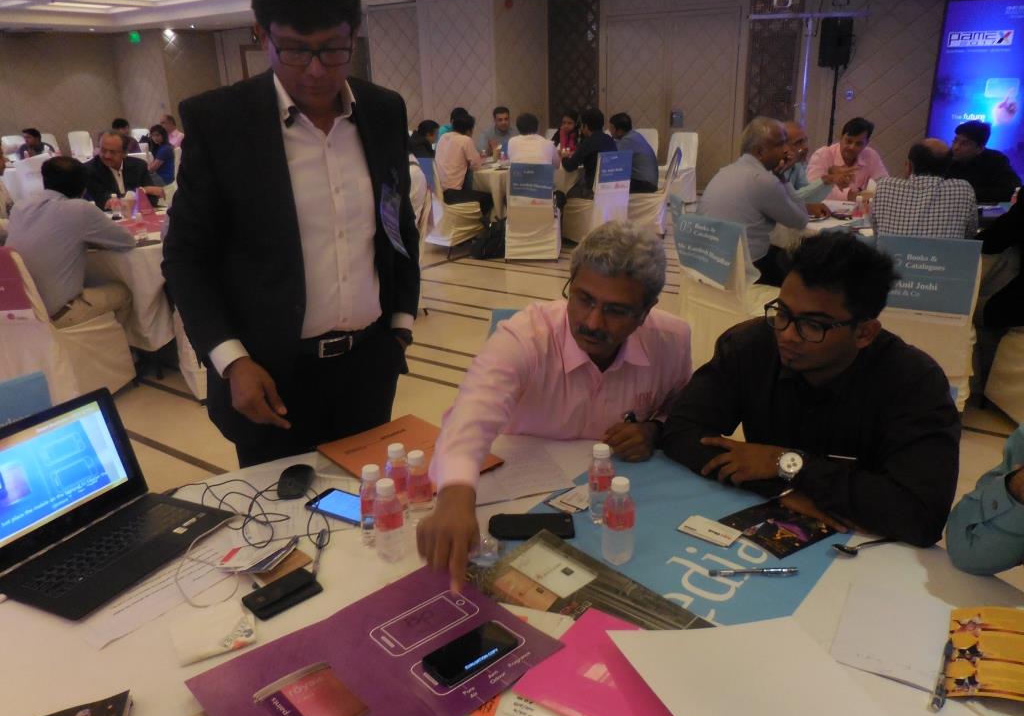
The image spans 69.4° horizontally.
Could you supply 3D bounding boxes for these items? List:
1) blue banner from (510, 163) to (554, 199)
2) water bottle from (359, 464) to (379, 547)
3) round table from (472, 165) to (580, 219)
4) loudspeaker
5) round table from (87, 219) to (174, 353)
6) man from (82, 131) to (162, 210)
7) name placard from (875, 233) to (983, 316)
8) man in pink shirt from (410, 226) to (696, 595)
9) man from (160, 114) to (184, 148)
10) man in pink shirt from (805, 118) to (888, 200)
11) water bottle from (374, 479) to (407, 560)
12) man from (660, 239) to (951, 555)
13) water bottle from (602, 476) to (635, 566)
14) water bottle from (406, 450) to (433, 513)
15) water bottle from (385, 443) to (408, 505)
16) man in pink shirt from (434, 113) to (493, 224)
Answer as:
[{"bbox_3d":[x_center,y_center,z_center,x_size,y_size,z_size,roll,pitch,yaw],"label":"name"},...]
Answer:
[{"bbox_3d":[0.173,-1.532,6.400,0.370,0.300,0.040,1,25,7],"label":"blue banner"},{"bbox_3d":[-0.244,0.261,1.318,0.053,0.149,0.053,-2,21,0],"label":"water bottle"},{"bbox_3d":[0.371,-1.614,7.538,1.680,0.760,1.680,-2,21,0],"label":"round table"},{"bbox_3d":[3.549,-3.461,8.100,0.300,0.500,0.280,17,28,42],"label":"loudspeaker"},{"bbox_3d":[-2.217,-0.523,4.842,1.800,0.760,1.800,-2,21,1],"label":"round table"},{"bbox_3d":[-2.693,-0.897,5.179,0.560,1.250,0.800,-12,23,-25],"label":"man"},{"bbox_3d":[1.650,-0.325,2.930,0.355,0.290,0.040,7,26,22],"label":"name placard"},{"bbox_3d":[0.126,0.344,1.647,0.540,1.250,0.900,3,21,12],"label":"man in pink shirt"},{"bbox_3d":[-4.579,-2.521,9.683,0.750,1.230,0.500,-8,21,-16],"label":"man"},{"bbox_3d":[2.042,-0.827,4.542,0.520,1.240,0.780,0,21,6],"label":"man in pink shirt"},{"bbox_3d":[-0.199,0.269,1.219,0.052,0.150,0.052,-2,20,0],"label":"water bottle"},{"bbox_3d":[0.642,0.330,1.593,0.560,1.220,0.740,13,25,34],"label":"man"},{"bbox_3d":[0.182,0.273,1.250,0.053,0.149,0.053,-2,21,0],"label":"water bottle"},{"bbox_3d":[-0.162,0.235,1.307,0.052,0.150,0.052,-2,20,0],"label":"water bottle"},{"bbox_3d":[-0.210,0.235,1.385,0.053,0.149,0.053,-2,21,0],"label":"water bottle"},{"bbox_3d":[-0.410,-1.651,7.002,0.760,1.250,0.500,-19,27,-38],"label":"man in pink shirt"}]

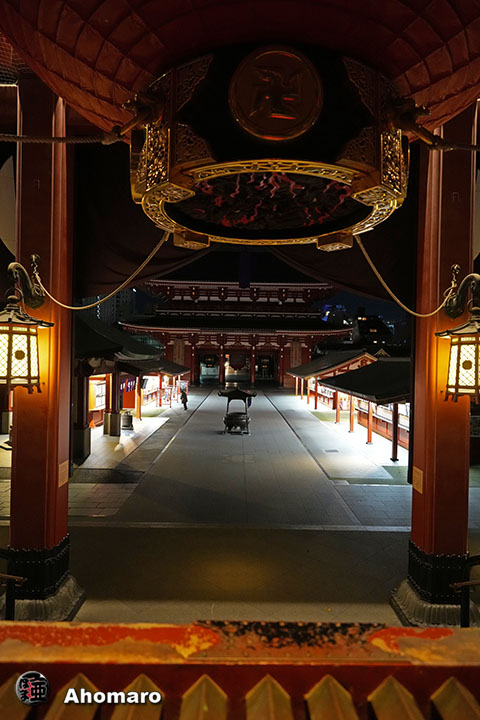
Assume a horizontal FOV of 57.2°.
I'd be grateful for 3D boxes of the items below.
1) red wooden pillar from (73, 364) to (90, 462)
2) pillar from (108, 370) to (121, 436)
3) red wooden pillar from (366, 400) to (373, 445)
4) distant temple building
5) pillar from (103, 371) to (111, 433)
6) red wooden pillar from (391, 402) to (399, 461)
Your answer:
[{"bbox_3d":[-7.207,2.366,19.990,0.520,4.050,0.520,1,0,0],"label":"red wooden pillar"},{"bbox_3d":[-7.210,2.475,25.491,0.480,3.800,0.480,1,0,0],"label":"pillar"},{"bbox_3d":[7.308,3.357,24.793,0.230,2.650,0.230,1,0,0],"label":"red wooden pillar"},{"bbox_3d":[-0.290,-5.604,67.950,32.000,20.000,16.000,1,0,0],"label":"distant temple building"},{"bbox_3d":[-7.811,2.511,25.991,0.460,3.700,0.460,1,0,0],"label":"pillar"},{"bbox_3d":[7.279,3.318,20.793,0.240,2.750,0.240,1,0,0],"label":"red wooden pillar"}]

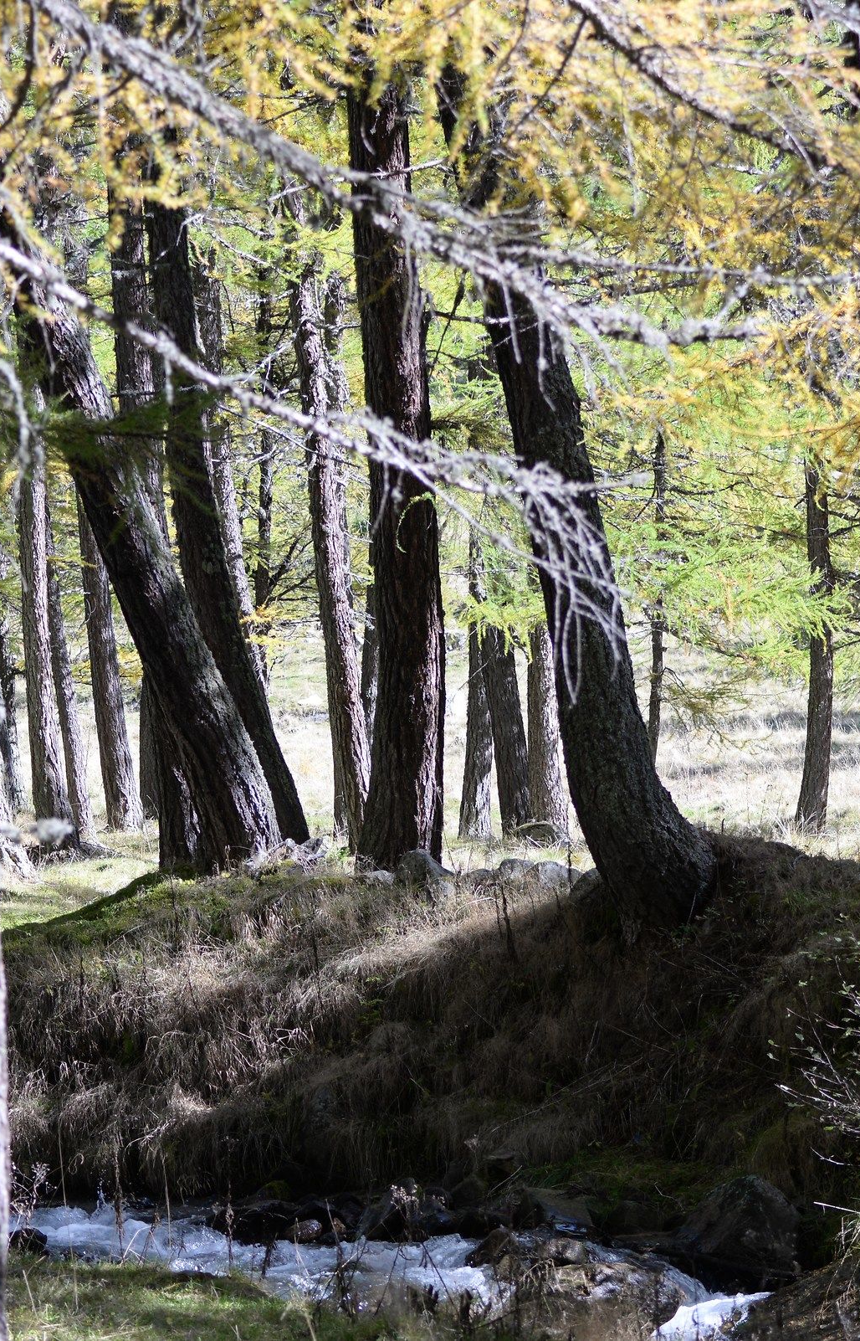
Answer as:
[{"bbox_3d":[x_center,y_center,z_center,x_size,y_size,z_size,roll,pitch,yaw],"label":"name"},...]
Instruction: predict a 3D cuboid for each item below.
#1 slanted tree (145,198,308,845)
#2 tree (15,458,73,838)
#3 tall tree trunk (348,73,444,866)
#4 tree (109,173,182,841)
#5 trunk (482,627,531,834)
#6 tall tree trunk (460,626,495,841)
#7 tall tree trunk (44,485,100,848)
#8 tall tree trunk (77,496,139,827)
[{"bbox_3d":[-1.250,-0.907,38.000,0.420,3.987,0.296,-10,0,0],"label":"slanted tree"},{"bbox_3d":[-2.971,-0.223,48.000,0.265,2.875,0.241,-4,0,0],"label":"tree"},{"bbox_3d":[-0.204,-1.212,37.000,0.464,4.741,0.418,-2,0,0],"label":"tall tree trunk"},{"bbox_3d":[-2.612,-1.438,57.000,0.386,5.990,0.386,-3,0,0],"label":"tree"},{"bbox_3d":[0.633,0.509,52.000,0.300,1.723,0.274,-7,0,0],"label":"trunk"},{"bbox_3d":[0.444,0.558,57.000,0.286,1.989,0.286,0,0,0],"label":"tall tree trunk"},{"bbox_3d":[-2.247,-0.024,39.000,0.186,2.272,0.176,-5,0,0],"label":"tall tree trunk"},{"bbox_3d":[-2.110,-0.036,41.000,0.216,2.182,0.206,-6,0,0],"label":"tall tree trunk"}]

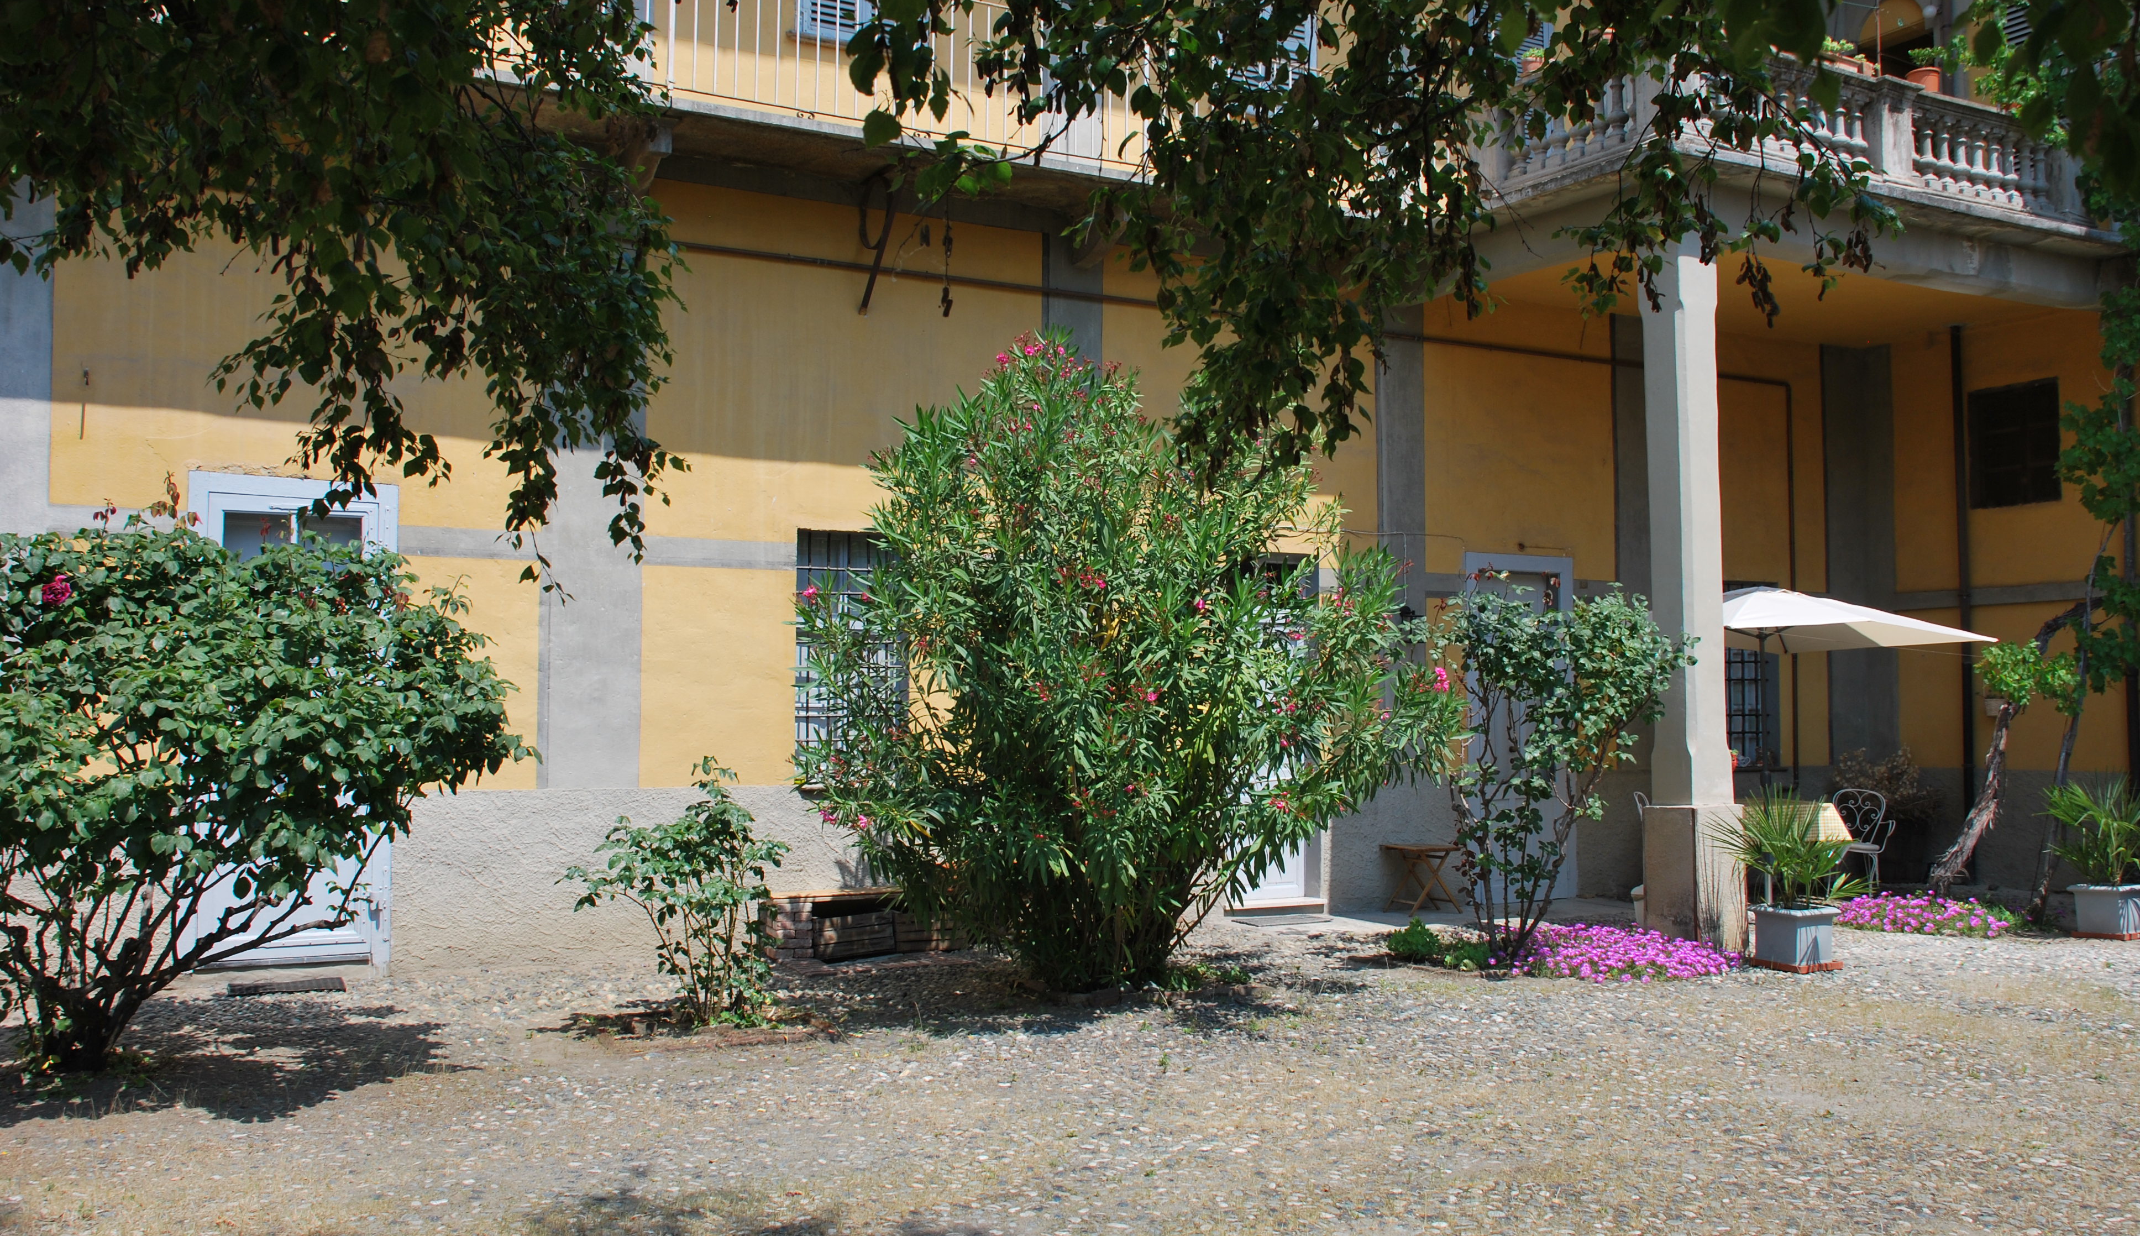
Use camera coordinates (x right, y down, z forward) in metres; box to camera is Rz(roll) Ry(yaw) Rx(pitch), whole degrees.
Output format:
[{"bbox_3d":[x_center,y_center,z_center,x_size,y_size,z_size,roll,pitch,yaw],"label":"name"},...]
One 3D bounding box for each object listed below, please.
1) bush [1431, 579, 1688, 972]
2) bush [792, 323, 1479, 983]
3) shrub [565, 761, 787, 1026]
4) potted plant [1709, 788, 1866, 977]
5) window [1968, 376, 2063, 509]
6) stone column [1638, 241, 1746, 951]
[{"bbox_3d":[3.044,0.947,11.077,1.599,2.314,1.359,-1,-3,14],"label":"bush"},{"bbox_3d":[0.346,0.201,10.189,3.797,3.702,3.228,0,-3,1],"label":"bush"},{"bbox_3d":[-1.929,1.336,8.764,1.087,1.274,0.924,1,-3,-12],"label":"shrub"},{"bbox_3d":[4.300,1.559,10.693,0.919,1.053,0.845,-1,-3,22],"label":"potted plant"},{"bbox_3d":[8.251,-1.501,15.547,0.119,1.043,0.837,2,-4,-28],"label":"window"},{"bbox_3d":[3.970,-0.111,11.446,0.456,4.469,0.456,2,-4,-28],"label":"stone column"}]

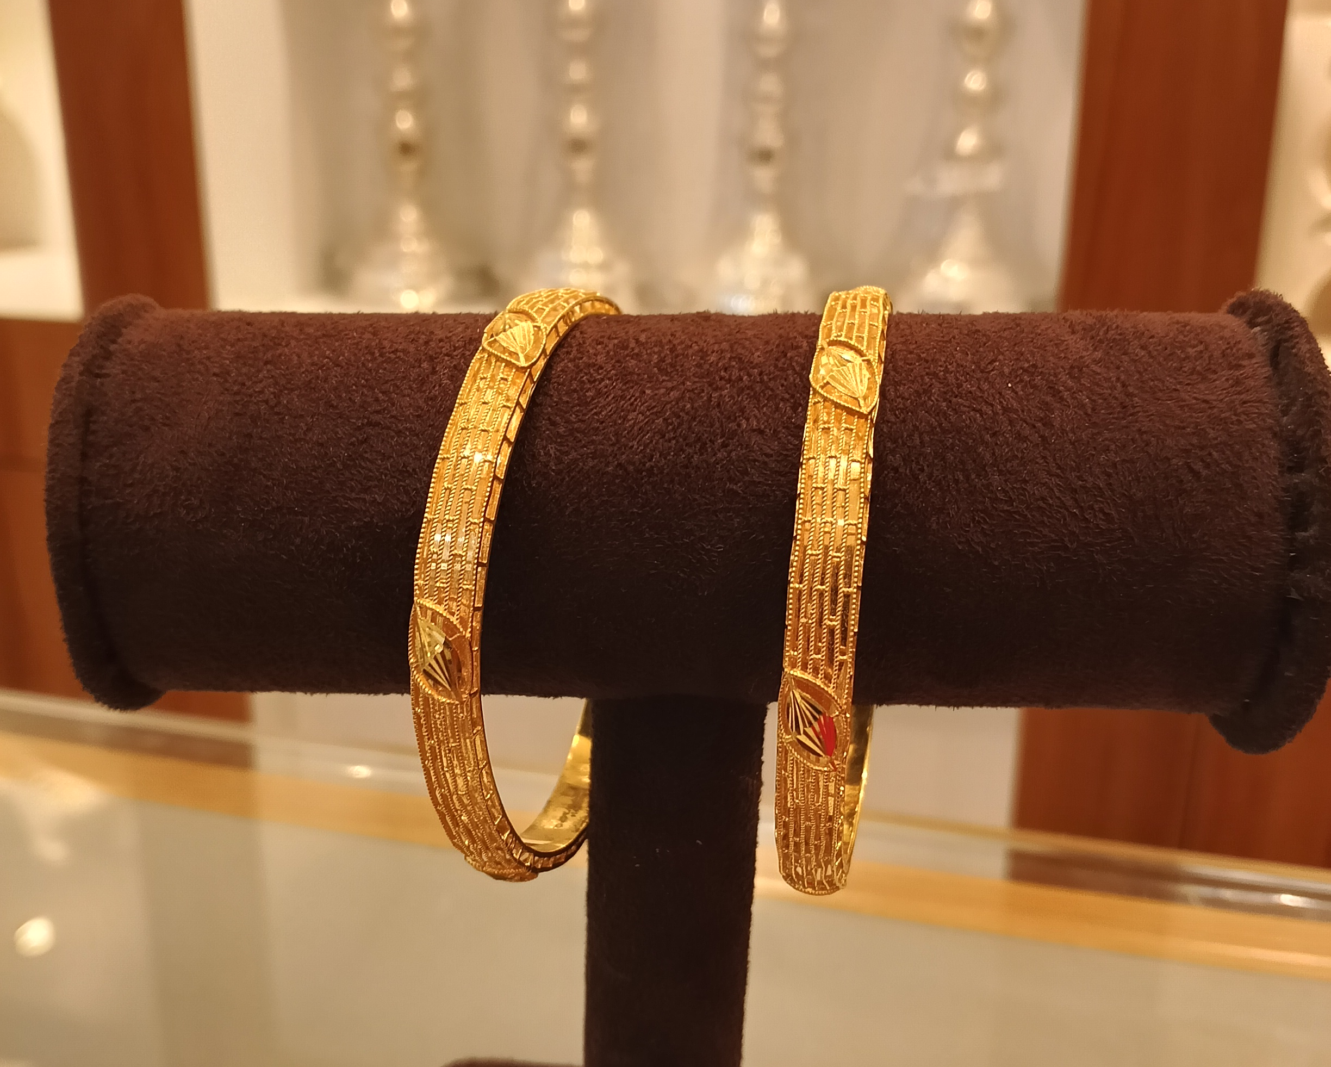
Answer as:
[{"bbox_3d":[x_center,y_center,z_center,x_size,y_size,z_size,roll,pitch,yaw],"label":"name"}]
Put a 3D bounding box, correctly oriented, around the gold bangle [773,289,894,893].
[{"bbox_3d":[0.020,0.006,0.155,0.007,0.066,0.066,5,16,11],"label":"gold bangle"}]

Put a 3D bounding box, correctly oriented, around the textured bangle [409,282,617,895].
[{"bbox_3d":[-0.012,0.005,0.159,0.007,0.066,0.066,5,16,15],"label":"textured bangle"}]

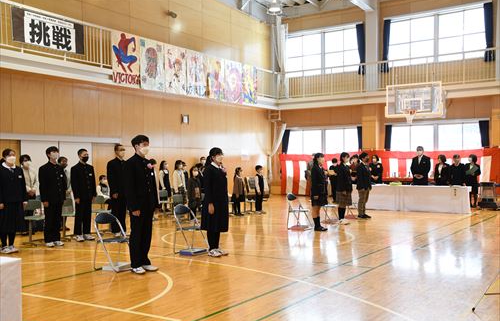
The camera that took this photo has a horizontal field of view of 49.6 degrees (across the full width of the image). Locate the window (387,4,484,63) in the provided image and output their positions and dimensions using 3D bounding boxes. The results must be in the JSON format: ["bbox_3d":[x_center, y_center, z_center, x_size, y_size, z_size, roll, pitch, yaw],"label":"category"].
[{"bbox_3d":[7.144,-4.780,20.878,3.700,1.950,0.120,-1,-1,34],"label":"window"}]

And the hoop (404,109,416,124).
[{"bbox_3d":[5.212,-1.397,17.583,0.450,0.460,0.480,-1,-1,34],"label":"hoop"}]

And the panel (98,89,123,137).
[{"bbox_3d":[-4.277,-1.409,16.628,0.030,1.456,0.922,-1,-1,33],"label":"panel"}]

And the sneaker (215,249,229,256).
[{"bbox_3d":[-0.427,1.374,8.168,0.250,0.105,0.095,-1,-1,23],"label":"sneaker"}]

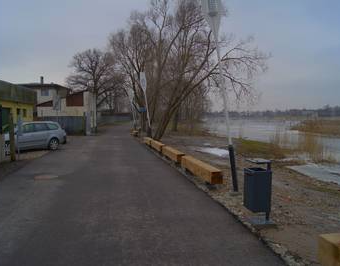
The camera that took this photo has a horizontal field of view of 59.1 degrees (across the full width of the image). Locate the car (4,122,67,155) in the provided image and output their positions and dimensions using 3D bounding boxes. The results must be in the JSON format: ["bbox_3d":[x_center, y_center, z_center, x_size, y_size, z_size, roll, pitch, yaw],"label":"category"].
[{"bbox_3d":[-7.100,0.202,14.340,1.780,1.490,4.500,1,4,22],"label":"car"}]

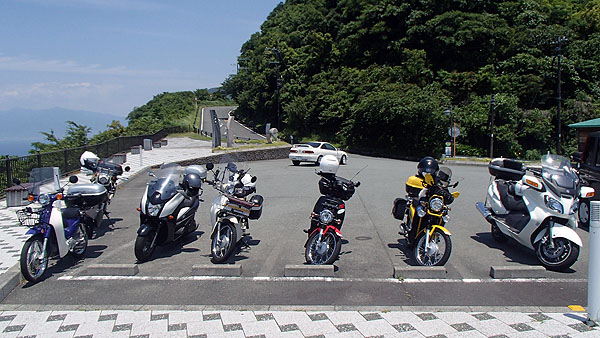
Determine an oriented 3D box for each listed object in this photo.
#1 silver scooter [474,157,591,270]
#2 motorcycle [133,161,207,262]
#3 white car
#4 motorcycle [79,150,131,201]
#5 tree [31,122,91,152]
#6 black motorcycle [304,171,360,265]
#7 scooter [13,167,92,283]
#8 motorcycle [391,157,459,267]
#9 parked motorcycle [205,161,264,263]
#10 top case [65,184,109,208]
[{"bbox_3d":[3.455,0.507,6.574,0.820,1.440,2.250,6,4,-2],"label":"silver scooter"},{"bbox_3d":[-1.990,0.540,6.878,0.780,1.330,2.050,6,4,2],"label":"motorcycle"},{"bbox_3d":[1.230,-0.961,27.403,1.700,1.330,4.380,3,5,34],"label":"white car"},{"bbox_3d":[-3.568,0.517,8.059,0.780,1.200,2.050,4,4,-15],"label":"motorcycle"},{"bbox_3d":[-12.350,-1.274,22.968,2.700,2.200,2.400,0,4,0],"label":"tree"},{"bbox_3d":[0.412,0.629,6.513,0.760,1.200,1.900,4,4,0],"label":"black motorcycle"},{"bbox_3d":[-3.128,0.614,5.880,0.750,1.320,1.920,1,4,-1],"label":"scooter"},{"bbox_3d":[1.814,0.610,6.512,0.800,1.240,1.930,5,4,0],"label":"motorcycle"},{"bbox_3d":[-0.923,0.562,6.759,0.780,1.300,1.900,5,4,0],"label":"parked motorcycle"},{"bbox_3d":[-3.167,0.383,6.645,0.430,0.310,0.420,1,4,0],"label":"top case"}]

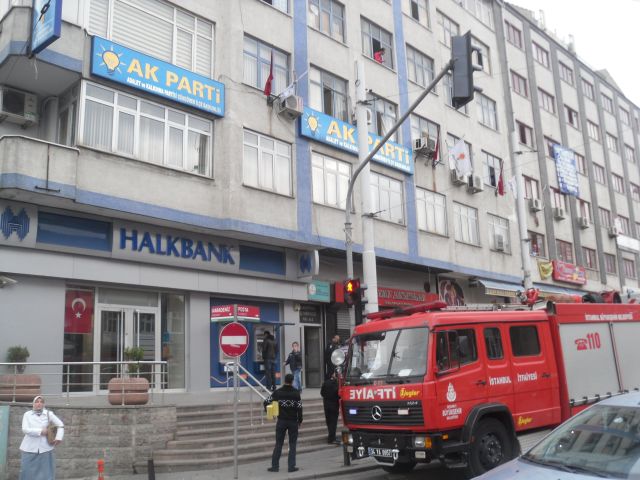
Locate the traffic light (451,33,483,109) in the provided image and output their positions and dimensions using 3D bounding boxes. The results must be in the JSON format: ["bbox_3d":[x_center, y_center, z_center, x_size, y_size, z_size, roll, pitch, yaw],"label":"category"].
[{"bbox_3d":[2.323,-2.685,9.900,0.330,1.090,0.370,6,-15,-30],"label":"traffic light"}]

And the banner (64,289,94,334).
[{"bbox_3d":[-5.760,1.732,15.056,0.030,1.030,0.700,-13,-17,43],"label":"banner"}]

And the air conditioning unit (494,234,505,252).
[{"bbox_3d":[8.357,0.126,29.265,0.250,0.640,0.680,-14,-17,42],"label":"air conditioning unit"}]

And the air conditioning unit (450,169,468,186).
[{"bbox_3d":[5.815,-2.621,26.148,0.300,0.530,0.780,-13,-17,43],"label":"air conditioning unit"}]

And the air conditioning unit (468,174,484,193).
[{"bbox_3d":[6.968,-2.530,27.951,0.320,0.580,0.820,-14,-17,42],"label":"air conditioning unit"}]

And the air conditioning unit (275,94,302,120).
[{"bbox_3d":[-0.889,-4.123,19.473,0.310,0.530,0.790,-14,-17,42],"label":"air conditioning unit"}]

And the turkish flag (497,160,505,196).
[{"bbox_3d":[8.512,-2.897,29.609,0.330,1.500,0.220,-14,-17,42],"label":"turkish flag"}]

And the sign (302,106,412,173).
[{"bbox_3d":[1.464,-3.369,22.311,0.160,0.930,6.147,-13,-17,41],"label":"sign"}]

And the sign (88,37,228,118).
[{"bbox_3d":[-4.181,-4.245,16.765,0.180,0.970,3.958,-14,-17,42],"label":"sign"}]

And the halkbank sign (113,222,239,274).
[{"bbox_3d":[-3.870,0.253,17.331,0.150,1.000,4.037,-14,-17,42],"label":"halkbank sign"}]

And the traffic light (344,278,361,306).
[{"bbox_3d":[0.673,1.087,13.020,0.260,0.560,0.220,-9,-14,28],"label":"traffic light"}]

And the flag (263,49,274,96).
[{"bbox_3d":[-1.554,-5.008,18.964,0.250,1.300,0.320,-13,-17,43],"label":"flag"}]

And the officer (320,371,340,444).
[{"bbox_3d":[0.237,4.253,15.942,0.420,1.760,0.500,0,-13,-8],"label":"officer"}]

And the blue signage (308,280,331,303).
[{"bbox_3d":[-0.016,1.650,20.062,0.150,0.660,0.970,-13,-17,43],"label":"blue signage"}]

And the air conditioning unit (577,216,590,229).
[{"bbox_3d":[14.796,-0.965,35.258,0.300,0.520,0.780,-13,-17,43],"label":"air conditioning unit"}]

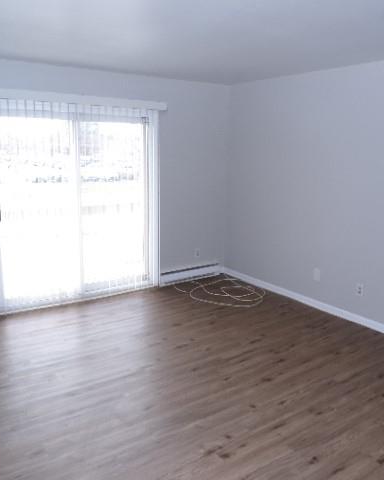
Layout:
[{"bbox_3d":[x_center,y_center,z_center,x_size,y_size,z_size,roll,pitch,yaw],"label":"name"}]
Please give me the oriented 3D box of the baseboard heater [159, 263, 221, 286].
[{"bbox_3d":[-0.001,0.439,5.678,0.915,0.170,0.070,-7,14,-34],"label":"baseboard heater"}]

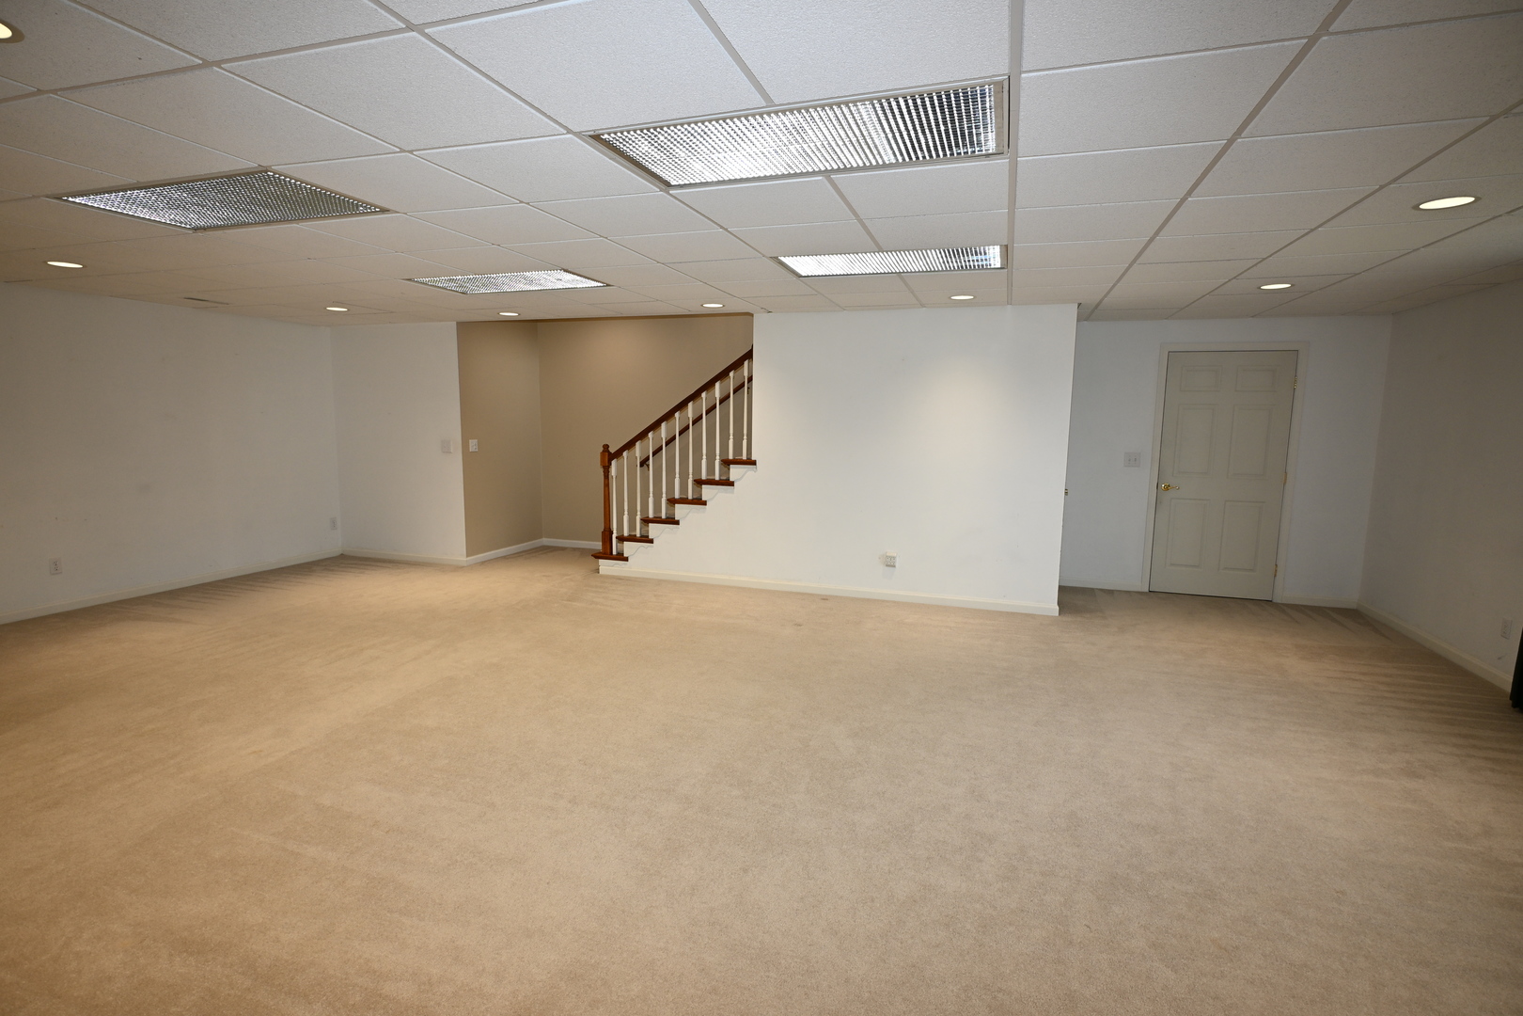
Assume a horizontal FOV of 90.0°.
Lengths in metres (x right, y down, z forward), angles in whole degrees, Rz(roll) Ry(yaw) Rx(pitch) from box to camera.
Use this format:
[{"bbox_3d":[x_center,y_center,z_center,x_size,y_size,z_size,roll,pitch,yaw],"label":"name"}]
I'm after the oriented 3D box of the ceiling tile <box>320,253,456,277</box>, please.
[{"bbox_3d":[-2.083,-1.373,4.314,0.600,0.020,0.600,3,7,18],"label":"ceiling tile"}]

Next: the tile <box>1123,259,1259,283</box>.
[{"bbox_3d":[2.320,-1.302,4.164,0.600,0.020,0.600,3,7,18],"label":"tile"}]

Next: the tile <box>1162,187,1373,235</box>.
[{"bbox_3d":[1.959,-1.175,3.023,0.603,0.020,0.603,3,7,18],"label":"tile"}]

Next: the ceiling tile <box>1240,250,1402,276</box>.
[{"bbox_3d":[2.901,-1.275,3.979,0.603,0.020,0.603,3,7,18],"label":"ceiling tile"}]

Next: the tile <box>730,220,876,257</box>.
[{"bbox_3d":[0.218,-1.259,3.570,0.600,0.020,0.600,3,7,18],"label":"tile"}]

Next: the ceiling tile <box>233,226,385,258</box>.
[{"bbox_3d":[-2.260,-1.314,3.760,0.605,0.020,0.605,3,7,18],"label":"ceiling tile"}]

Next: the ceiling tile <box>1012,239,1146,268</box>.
[{"bbox_3d":[1.561,-1.266,3.774,0.600,0.020,0.600,3,7,18],"label":"ceiling tile"}]

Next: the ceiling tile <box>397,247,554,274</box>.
[{"bbox_3d":[-1.523,-1.345,4.131,0.603,0.020,0.603,3,7,18],"label":"ceiling tile"}]

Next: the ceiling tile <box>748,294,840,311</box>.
[{"bbox_3d":[0.203,-1.481,5.485,0.600,0.020,0.600,3,7,18],"label":"ceiling tile"}]

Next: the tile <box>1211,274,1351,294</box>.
[{"bbox_3d":[3.092,-1.338,4.554,0.600,0.020,0.600,3,7,18],"label":"tile"}]

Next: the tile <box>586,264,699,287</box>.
[{"bbox_3d":[-0.744,-1.381,4.518,0.600,0.020,0.600,3,7,18],"label":"tile"}]

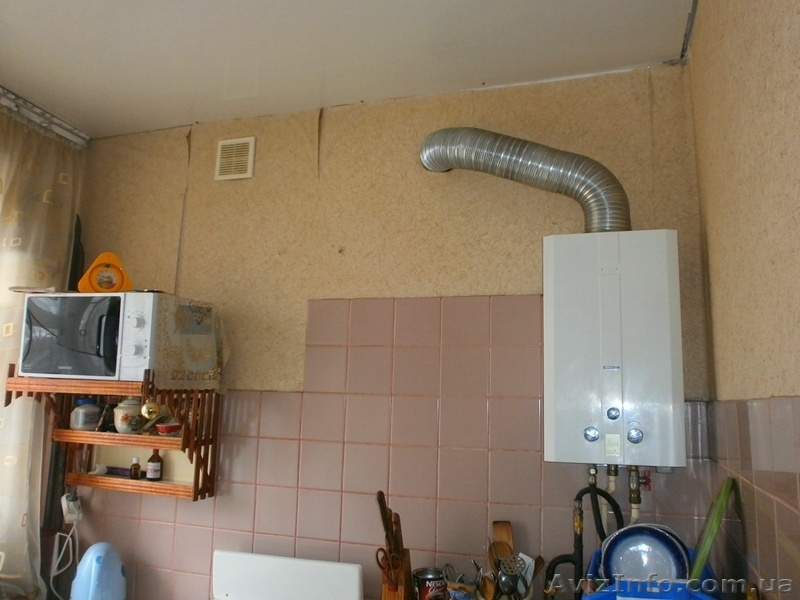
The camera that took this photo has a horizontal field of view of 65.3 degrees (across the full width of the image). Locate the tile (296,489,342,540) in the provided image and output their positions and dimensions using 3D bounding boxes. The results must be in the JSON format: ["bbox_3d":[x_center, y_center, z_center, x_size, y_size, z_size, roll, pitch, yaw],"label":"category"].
[{"bbox_3d":[-0.253,0.676,1.966,0.150,0.150,0.008,-1,-9,18],"label":"tile"}]

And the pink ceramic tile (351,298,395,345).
[{"bbox_3d":[-0.089,0.072,2.006,0.150,0.150,0.008,-1,-9,18],"label":"pink ceramic tile"}]

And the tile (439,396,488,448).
[{"bbox_3d":[0.191,0.366,1.871,0.150,0.150,0.010,-1,-9,18],"label":"tile"}]

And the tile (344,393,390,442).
[{"bbox_3d":[-0.099,0.372,1.964,0.150,0.150,0.010,-1,-9,18],"label":"tile"}]

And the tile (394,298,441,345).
[{"bbox_3d":[0.055,0.070,1.964,0.150,0.150,0.008,-1,-8,17],"label":"tile"}]

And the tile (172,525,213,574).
[{"bbox_3d":[-0.690,0.835,2.085,0.150,0.150,0.010,-1,-9,18],"label":"tile"}]

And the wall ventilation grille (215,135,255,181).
[{"bbox_3d":[-0.596,-0.511,2.262,0.155,0.153,0.015,-1,-9,18],"label":"wall ventilation grille"}]

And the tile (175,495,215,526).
[{"bbox_3d":[-0.687,0.684,2.101,0.150,0.150,0.008,-1,-8,17],"label":"tile"}]

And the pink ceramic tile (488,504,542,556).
[{"bbox_3d":[0.330,0.667,1.790,0.150,0.150,0.008,-1,-8,17],"label":"pink ceramic tile"}]

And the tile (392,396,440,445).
[{"bbox_3d":[0.047,0.370,1.914,0.150,0.150,0.008,-1,-9,18],"label":"tile"}]

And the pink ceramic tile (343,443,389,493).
[{"bbox_3d":[-0.102,0.523,1.944,0.150,0.150,0.010,-1,-9,17],"label":"pink ceramic tile"}]

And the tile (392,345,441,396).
[{"bbox_3d":[0.051,0.221,1.943,0.150,0.150,0.008,-1,-8,17],"label":"tile"}]

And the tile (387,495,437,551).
[{"bbox_3d":[0.038,0.670,1.875,0.150,0.150,0.010,-1,-9,18],"label":"tile"}]

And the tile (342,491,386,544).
[{"bbox_3d":[-0.107,0.673,1.918,0.150,0.150,0.008,-1,-9,18],"label":"tile"}]

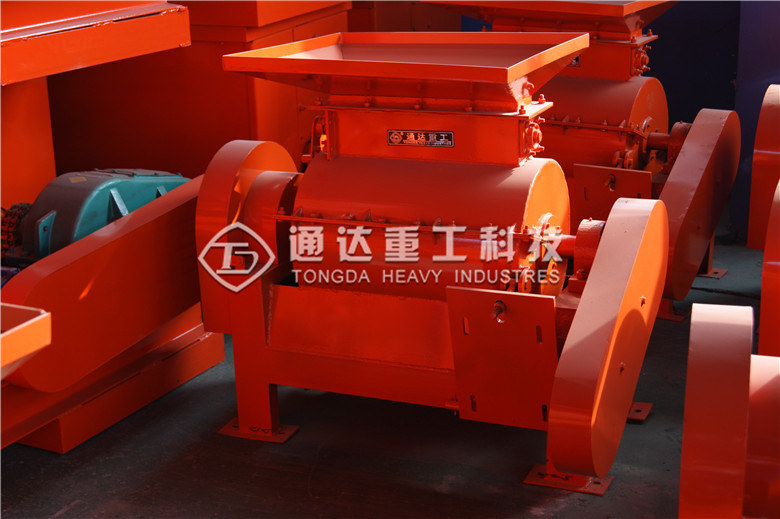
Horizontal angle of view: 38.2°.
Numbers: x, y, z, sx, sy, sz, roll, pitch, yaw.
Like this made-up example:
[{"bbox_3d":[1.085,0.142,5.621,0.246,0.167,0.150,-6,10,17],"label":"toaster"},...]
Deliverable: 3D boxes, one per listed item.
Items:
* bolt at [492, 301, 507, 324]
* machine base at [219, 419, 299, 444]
[{"bbox_3d":[0.281,0.138,2.889,0.027,0.038,0.045,5,28,24],"label":"bolt"},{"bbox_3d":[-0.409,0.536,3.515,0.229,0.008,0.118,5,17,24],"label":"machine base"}]

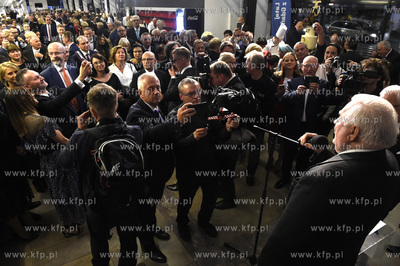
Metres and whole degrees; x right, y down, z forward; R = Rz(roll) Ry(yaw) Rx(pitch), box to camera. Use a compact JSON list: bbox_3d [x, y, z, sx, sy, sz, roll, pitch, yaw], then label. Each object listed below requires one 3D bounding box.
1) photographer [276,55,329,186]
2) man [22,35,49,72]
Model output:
[{"bbox_3d":[1.241,-0.035,3.227,0.580,1.700,0.420,7,29,13],"label":"photographer"},{"bbox_3d":[-2.919,-0.954,5.156,0.400,1.730,0.580,14,30,27],"label":"man"}]

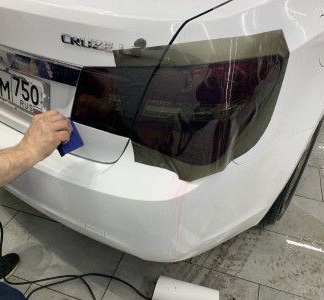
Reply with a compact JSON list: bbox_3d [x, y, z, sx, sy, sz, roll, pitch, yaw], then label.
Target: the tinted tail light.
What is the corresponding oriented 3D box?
[{"bbox_3d":[0.019,-0.116,0.726,0.450,0.350,0.230,18,41,21],"label":"tinted tail light"}]

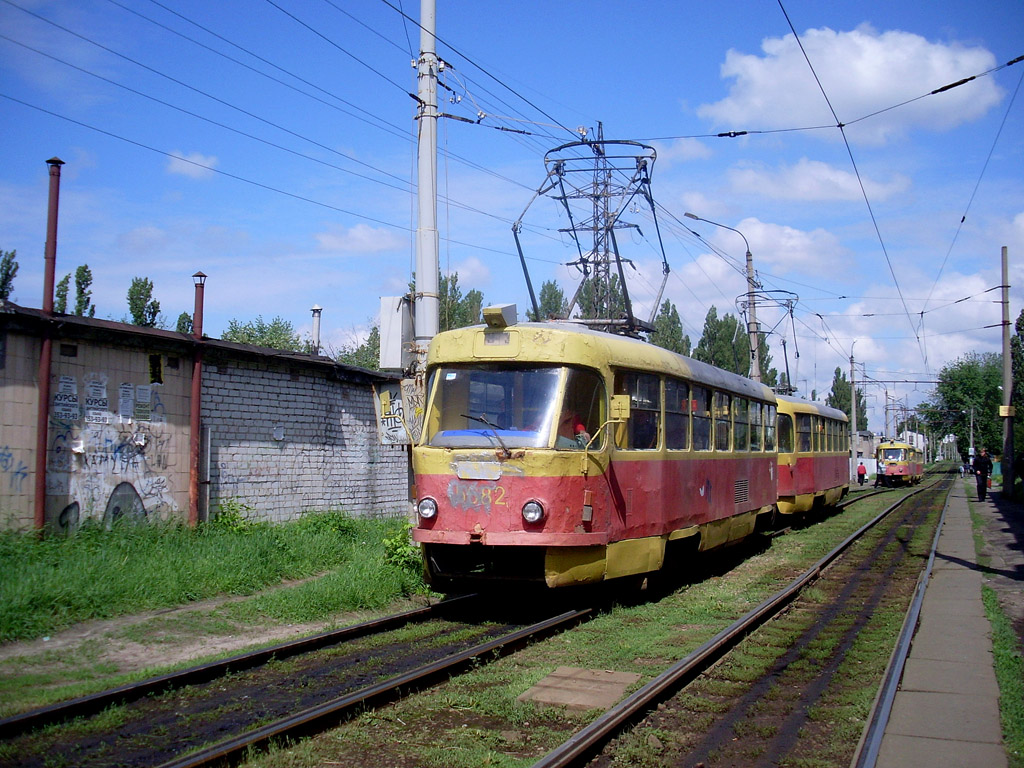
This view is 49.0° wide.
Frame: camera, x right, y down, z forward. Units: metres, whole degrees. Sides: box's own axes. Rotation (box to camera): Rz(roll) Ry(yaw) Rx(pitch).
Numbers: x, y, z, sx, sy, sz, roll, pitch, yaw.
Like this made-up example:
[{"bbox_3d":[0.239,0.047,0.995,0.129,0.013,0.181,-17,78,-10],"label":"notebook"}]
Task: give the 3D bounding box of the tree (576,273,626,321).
[{"bbox_3d":[11.100,-1.900,140.000,6.300,23.900,6.300,-1,-4,21],"label":"tree"}]

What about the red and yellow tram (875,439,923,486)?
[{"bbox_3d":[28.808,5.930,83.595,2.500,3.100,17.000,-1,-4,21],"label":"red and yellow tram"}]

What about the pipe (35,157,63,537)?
[{"bbox_3d":[-5.790,-0.480,14.040,0.240,4.800,0.240,0,-4,21],"label":"pipe"}]

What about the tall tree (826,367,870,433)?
[{"bbox_3d":[59.500,6.000,200.000,7.500,18.300,7.500,-1,-4,21],"label":"tall tree"}]

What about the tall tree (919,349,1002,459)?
[{"bbox_3d":[52.400,3.500,130.000,10.000,14.400,10.000,-1,-4,21],"label":"tall tree"}]

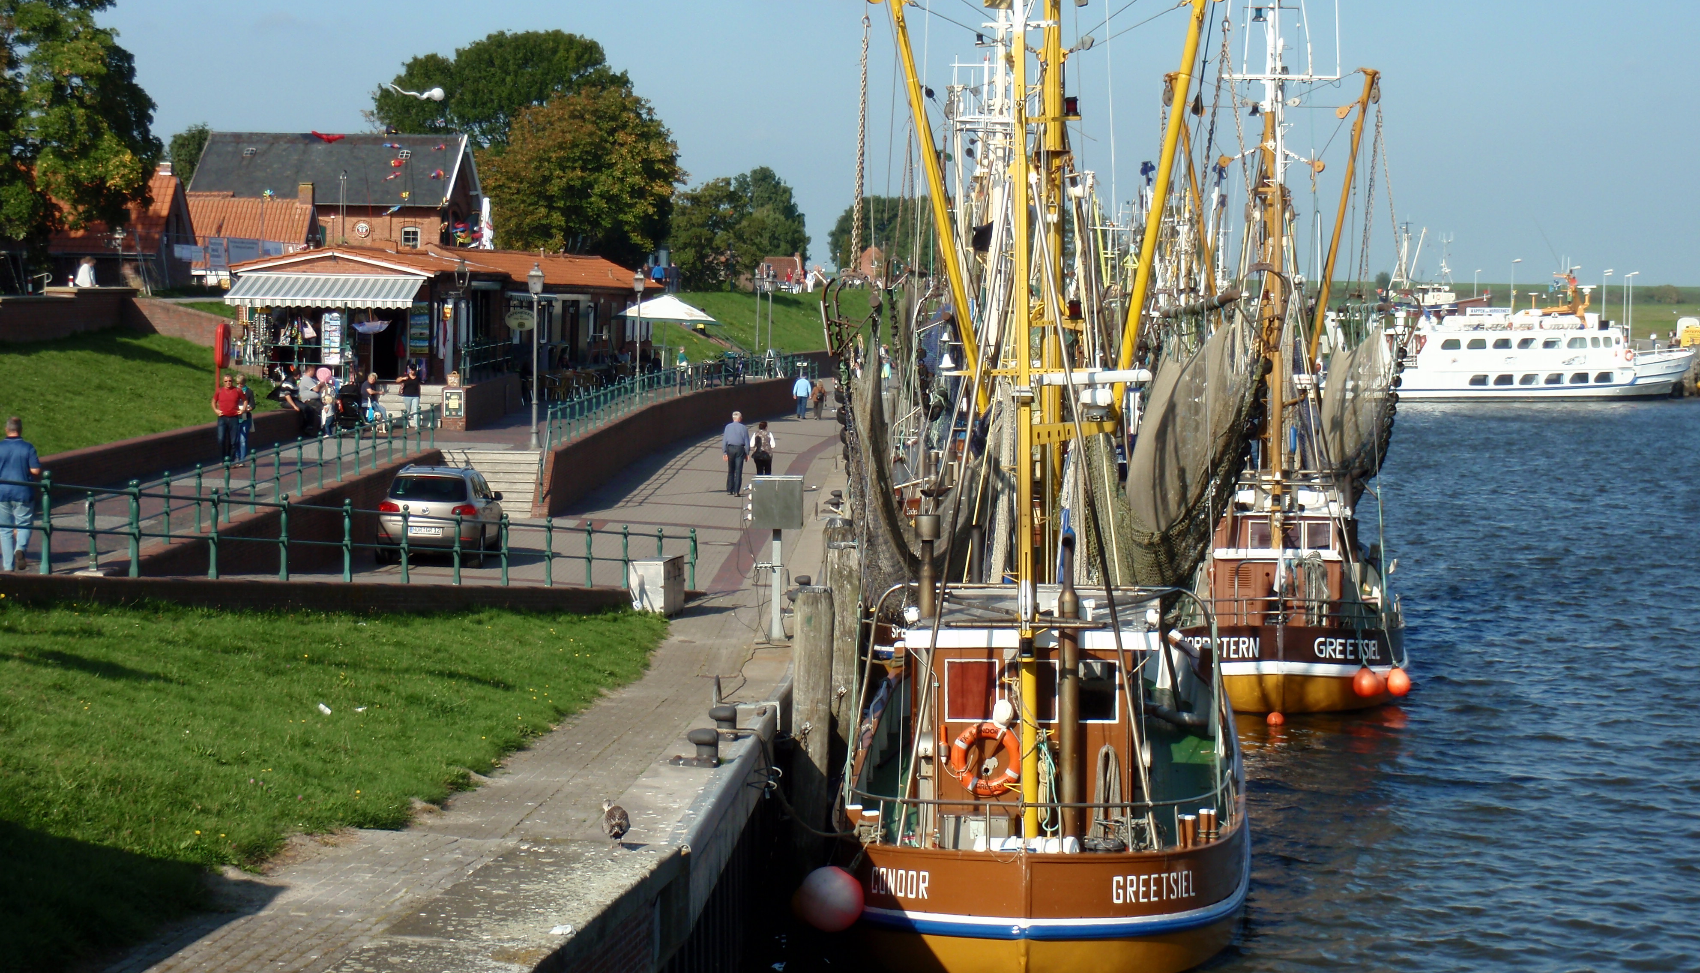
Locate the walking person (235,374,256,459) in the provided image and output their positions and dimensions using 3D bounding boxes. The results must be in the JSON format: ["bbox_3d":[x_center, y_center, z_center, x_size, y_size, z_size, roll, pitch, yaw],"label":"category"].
[{"bbox_3d":[-11.605,-1.263,65.800,0.520,1.750,0.380,0,3,-2],"label":"walking person"}]

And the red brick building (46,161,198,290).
[{"bbox_3d":[-34.018,-11.083,153.000,7.800,6.300,6.500,0,3,-2],"label":"red brick building"}]

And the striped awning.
[{"bbox_3d":[-13.427,-5.005,88.100,4.880,0.870,1.800,1,3,3],"label":"striped awning"}]

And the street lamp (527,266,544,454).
[{"bbox_3d":[-6.926,-2.907,76.000,0.400,4.100,0.400,0,3,-2],"label":"street lamp"}]

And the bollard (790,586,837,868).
[{"bbox_3d":[-0.414,2.810,39.000,0.440,3.400,0.440,1,3,0],"label":"bollard"}]

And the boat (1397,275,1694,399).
[{"bbox_3d":[46.496,-9.995,231.000,22.400,8.500,5.600,0,3,-12],"label":"boat"}]

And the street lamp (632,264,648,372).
[{"bbox_3d":[-6.108,-4.343,99.619,0.370,3.990,0.370,1,3,0],"label":"street lamp"}]

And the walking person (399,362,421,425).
[{"bbox_3d":[-10.921,-2.249,85.348,0.530,1.620,0.360,2,4,14],"label":"walking person"}]

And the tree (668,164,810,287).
[{"bbox_3d":[-9.059,-19.945,278.353,11.200,11.790,10.500,1,3,0],"label":"tree"}]

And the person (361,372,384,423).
[{"bbox_3d":[-11.997,-2.189,86.500,0.680,1.330,0.520,2,4,22],"label":"person"}]

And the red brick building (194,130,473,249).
[{"bbox_3d":[-24.390,-12.639,163.842,12.440,8.250,8.400,1,3,5],"label":"red brick building"}]

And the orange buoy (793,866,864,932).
[{"bbox_3d":[-0.216,4.199,35.000,0.700,0.700,0.700,1,3,0],"label":"orange buoy"}]

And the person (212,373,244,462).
[{"bbox_3d":[-12.073,-1.294,66.753,0.620,1.760,0.360,1,3,0],"label":"person"}]

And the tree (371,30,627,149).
[{"bbox_3d":[-23.176,-21.036,228.548,16.600,18.300,15.500,1,3,0],"label":"tree"}]

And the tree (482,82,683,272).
[{"bbox_3d":[-14.874,-15.789,188.362,11.200,12.100,11.000,1,3,0],"label":"tree"}]

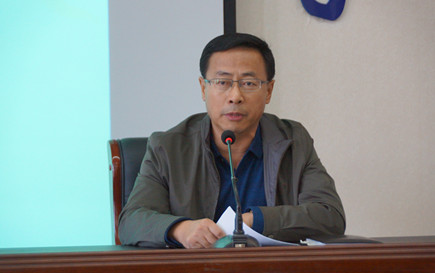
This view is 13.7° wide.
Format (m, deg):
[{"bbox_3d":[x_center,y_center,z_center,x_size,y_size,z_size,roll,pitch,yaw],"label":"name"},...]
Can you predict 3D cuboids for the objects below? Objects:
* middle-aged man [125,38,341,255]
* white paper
[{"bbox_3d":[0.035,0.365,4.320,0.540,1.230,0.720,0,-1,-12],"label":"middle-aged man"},{"bbox_3d":[0.090,0.206,4.150,0.200,0.085,0.210,0,-1,-12],"label":"white paper"}]

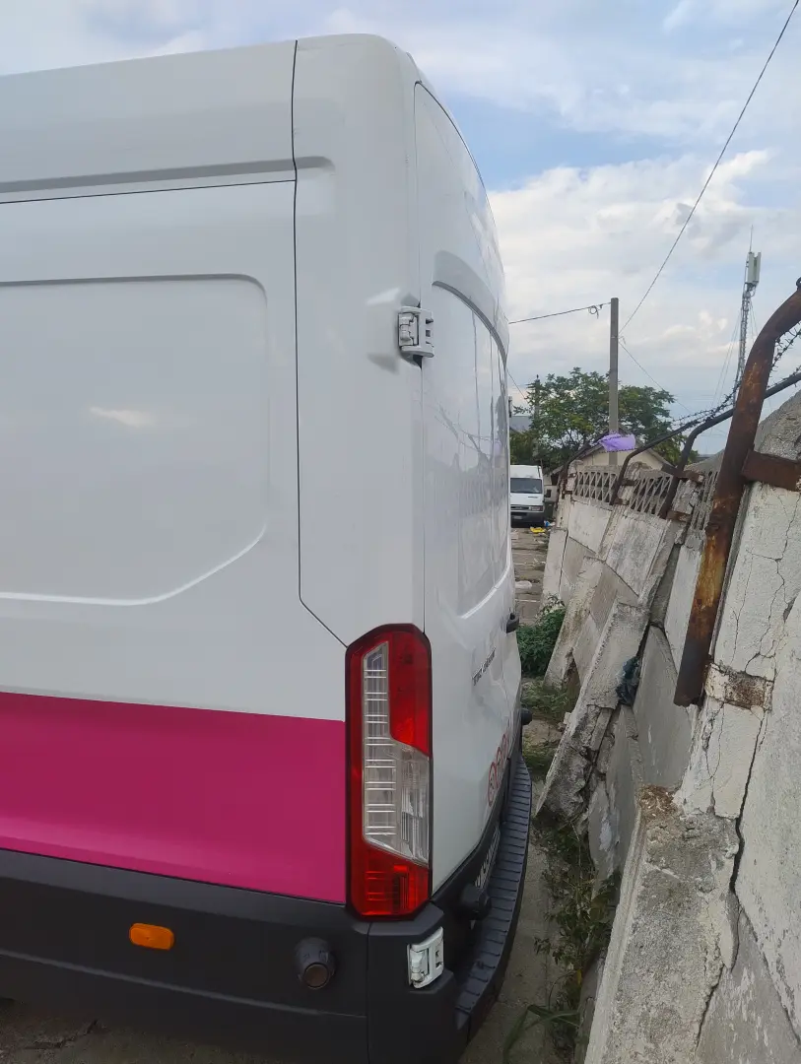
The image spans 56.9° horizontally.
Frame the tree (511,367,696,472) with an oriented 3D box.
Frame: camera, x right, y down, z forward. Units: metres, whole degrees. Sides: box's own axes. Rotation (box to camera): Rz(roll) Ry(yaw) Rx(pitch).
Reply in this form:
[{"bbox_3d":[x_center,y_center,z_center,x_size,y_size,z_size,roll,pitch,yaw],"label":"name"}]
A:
[{"bbox_3d":[11.005,-4.996,40.253,9.400,7.789,8.800,0,4,0],"label":"tree"}]

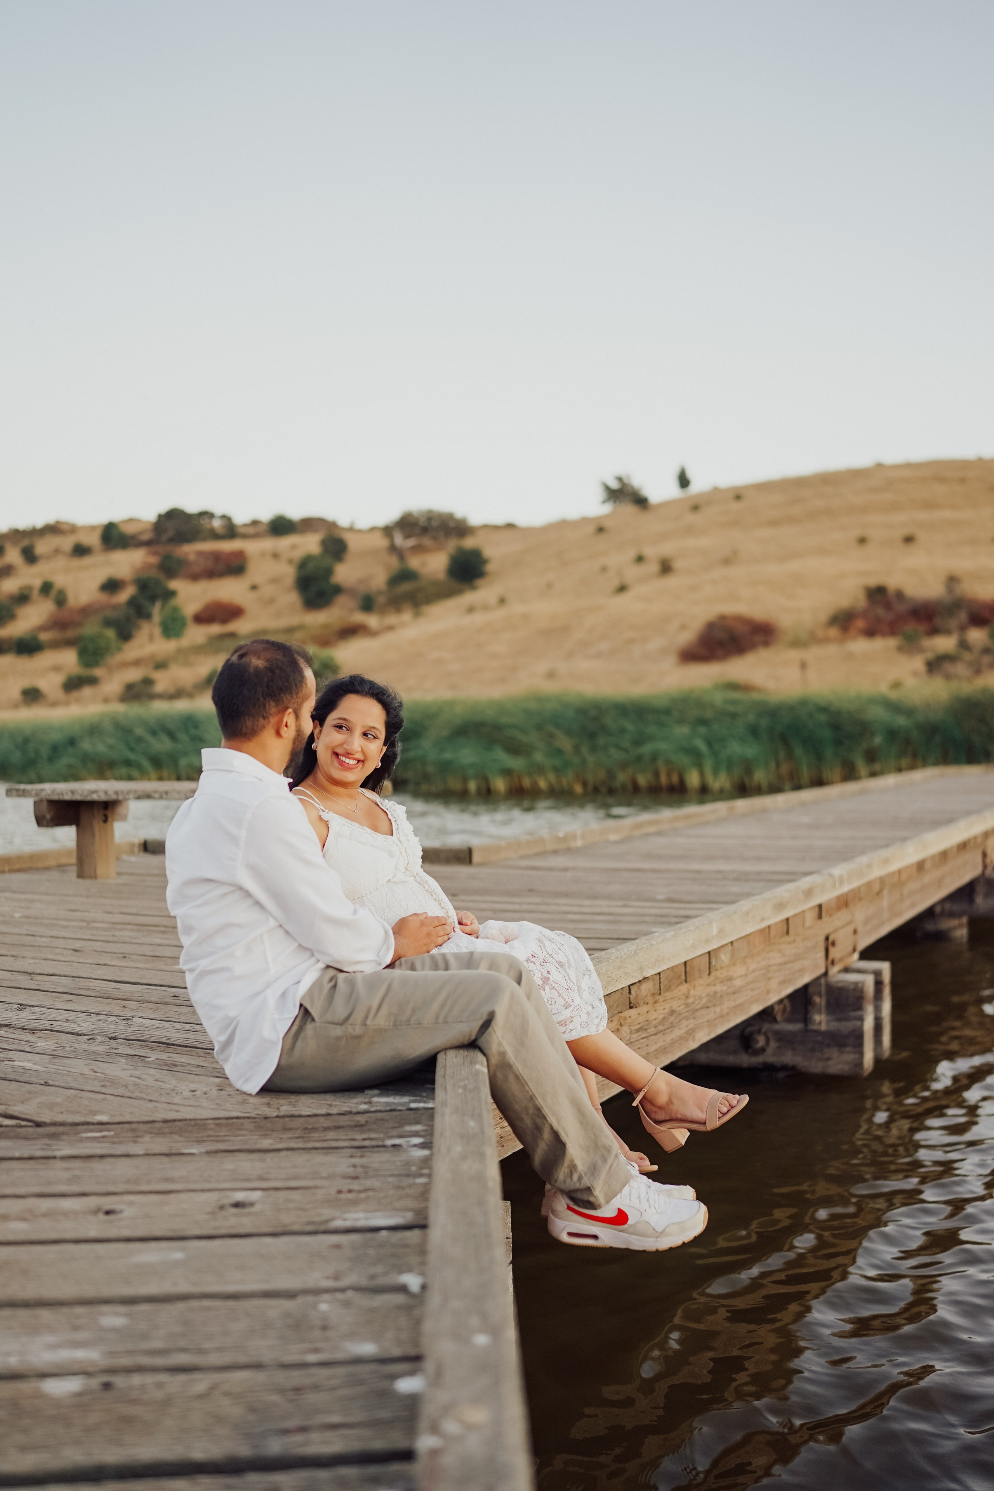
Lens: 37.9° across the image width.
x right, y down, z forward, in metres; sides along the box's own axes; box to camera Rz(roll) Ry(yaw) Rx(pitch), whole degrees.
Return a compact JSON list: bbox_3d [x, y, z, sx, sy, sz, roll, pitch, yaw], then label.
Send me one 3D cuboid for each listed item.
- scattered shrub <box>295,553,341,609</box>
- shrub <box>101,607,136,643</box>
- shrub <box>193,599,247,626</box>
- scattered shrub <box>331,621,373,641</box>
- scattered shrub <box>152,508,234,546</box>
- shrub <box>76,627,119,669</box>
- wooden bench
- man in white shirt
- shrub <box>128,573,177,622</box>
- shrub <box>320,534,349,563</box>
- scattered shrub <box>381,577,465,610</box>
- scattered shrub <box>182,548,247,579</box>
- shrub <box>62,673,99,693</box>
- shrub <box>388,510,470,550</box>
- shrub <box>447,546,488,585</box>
[{"bbox_3d":[-15.476,-14.215,125.000,4.020,4.820,3.820,0,2,0],"label":"scattered shrub"},{"bbox_3d":[-27.695,-8.817,106.000,2.560,2.730,2.430,0,2,0],"label":"shrub"},{"bbox_3d":[-21.904,-10.490,114.000,4.220,2.020,3.160,0,2,0],"label":"shrub"},{"bbox_3d":[-10.810,-8.549,108.000,3.040,1.560,2.280,0,2,0],"label":"scattered shrub"},{"bbox_3d":[-33.572,-24.110,160.000,9.000,4.110,5.850,0,2,0],"label":"scattered shrub"},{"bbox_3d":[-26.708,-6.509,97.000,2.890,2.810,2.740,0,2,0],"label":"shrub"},{"bbox_3d":[-1.400,0.410,6.800,1.750,0.420,0.650,0,1,8],"label":"wooden bench"},{"bbox_3d":[-0.115,0.365,2.800,0.980,1.130,0.600,-1,1,-14],"label":"man in white shirt"},{"bbox_3d":[-20.703,-8.845,87.000,2.938,2.937,2.938,-1,1,0],"label":"shrub"},{"bbox_3d":[-16.657,-20.220,148.000,2.860,2.970,2.710,0,2,0],"label":"shrub"},{"bbox_3d":[-6.179,-12.795,122.000,7.060,2.940,4.240,0,2,0],"label":"scattered shrub"},{"bbox_3d":[-20.512,-13.080,105.000,4.727,2.278,4.018,-1,1,0],"label":"scattered shrub"},{"bbox_3d":[-19.543,-2.951,68.000,1.804,0.929,1.533,-1,1,0],"label":"shrub"},{"bbox_3d":[-5.689,-18.090,122.000,6.866,3.334,5.836,-1,1,0],"label":"shrub"},{"bbox_3d":[-2.112,-12.789,103.000,2.898,2.814,2.898,-1,1,0],"label":"shrub"}]

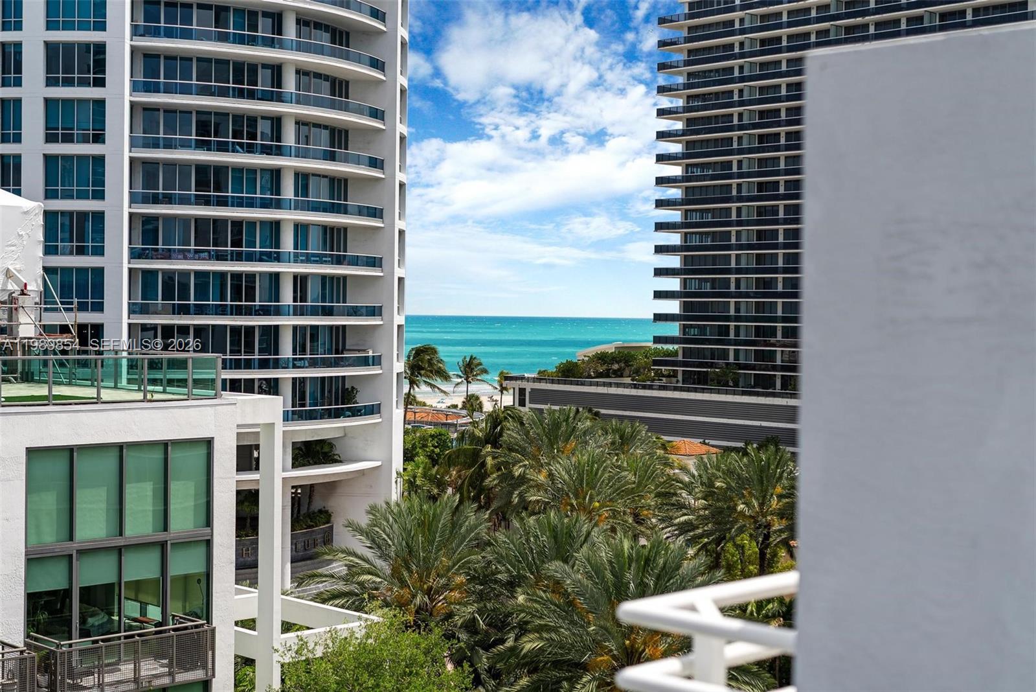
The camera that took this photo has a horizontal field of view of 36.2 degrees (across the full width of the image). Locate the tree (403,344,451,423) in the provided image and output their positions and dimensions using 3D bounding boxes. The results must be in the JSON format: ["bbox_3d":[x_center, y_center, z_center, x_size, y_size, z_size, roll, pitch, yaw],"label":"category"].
[{"bbox_3d":[-11.484,5.355,190.116,6.400,11.200,6.400,1,1,0],"label":"tree"}]

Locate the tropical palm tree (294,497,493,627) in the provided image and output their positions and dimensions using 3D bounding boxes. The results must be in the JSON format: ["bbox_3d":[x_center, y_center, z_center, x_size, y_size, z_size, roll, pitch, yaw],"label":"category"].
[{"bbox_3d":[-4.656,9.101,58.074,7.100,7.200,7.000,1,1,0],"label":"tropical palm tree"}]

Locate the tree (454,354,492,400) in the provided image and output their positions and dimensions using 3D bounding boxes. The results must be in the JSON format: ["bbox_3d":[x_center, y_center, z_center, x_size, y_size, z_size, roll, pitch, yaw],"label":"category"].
[{"bbox_3d":[-6.876,5.264,245.082,6.000,7.900,6.000,1,1,0],"label":"tree"}]

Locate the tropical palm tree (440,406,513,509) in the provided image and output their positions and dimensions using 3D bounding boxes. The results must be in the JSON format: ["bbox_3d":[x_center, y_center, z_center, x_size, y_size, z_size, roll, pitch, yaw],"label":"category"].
[{"bbox_3d":[-2.759,8.175,107.085,5.400,8.200,5.400,1,1,0],"label":"tropical palm tree"}]

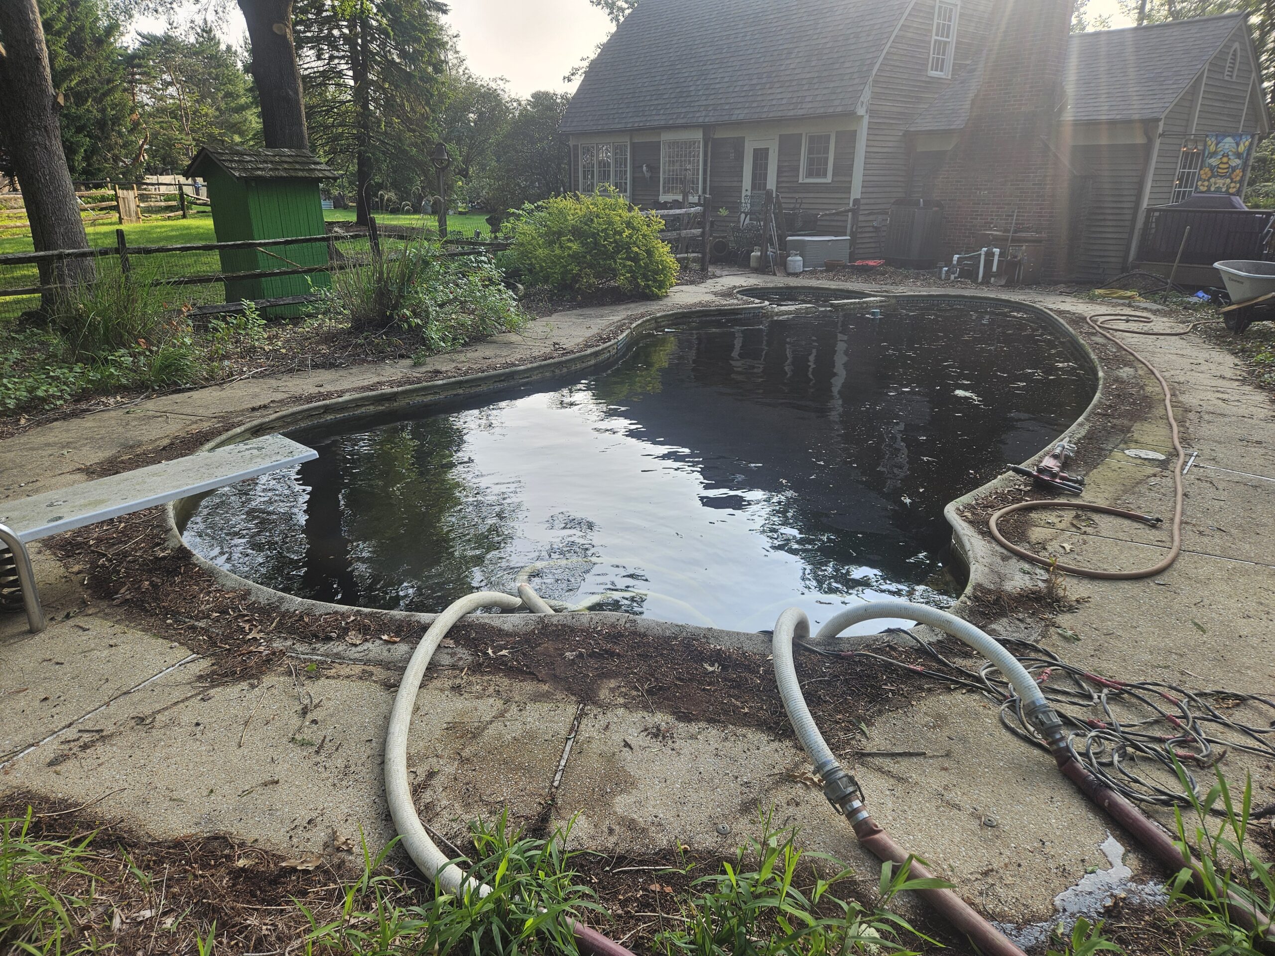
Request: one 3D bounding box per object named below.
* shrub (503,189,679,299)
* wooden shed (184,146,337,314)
[{"bbox_3d":[-0.774,-3.858,13.832,2.800,1.580,2.400,-1,19,-3],"label":"shrub"},{"bbox_3d":[-5.096,-3.417,11.766,1.423,2.214,1.450,15,24,36],"label":"wooden shed"}]

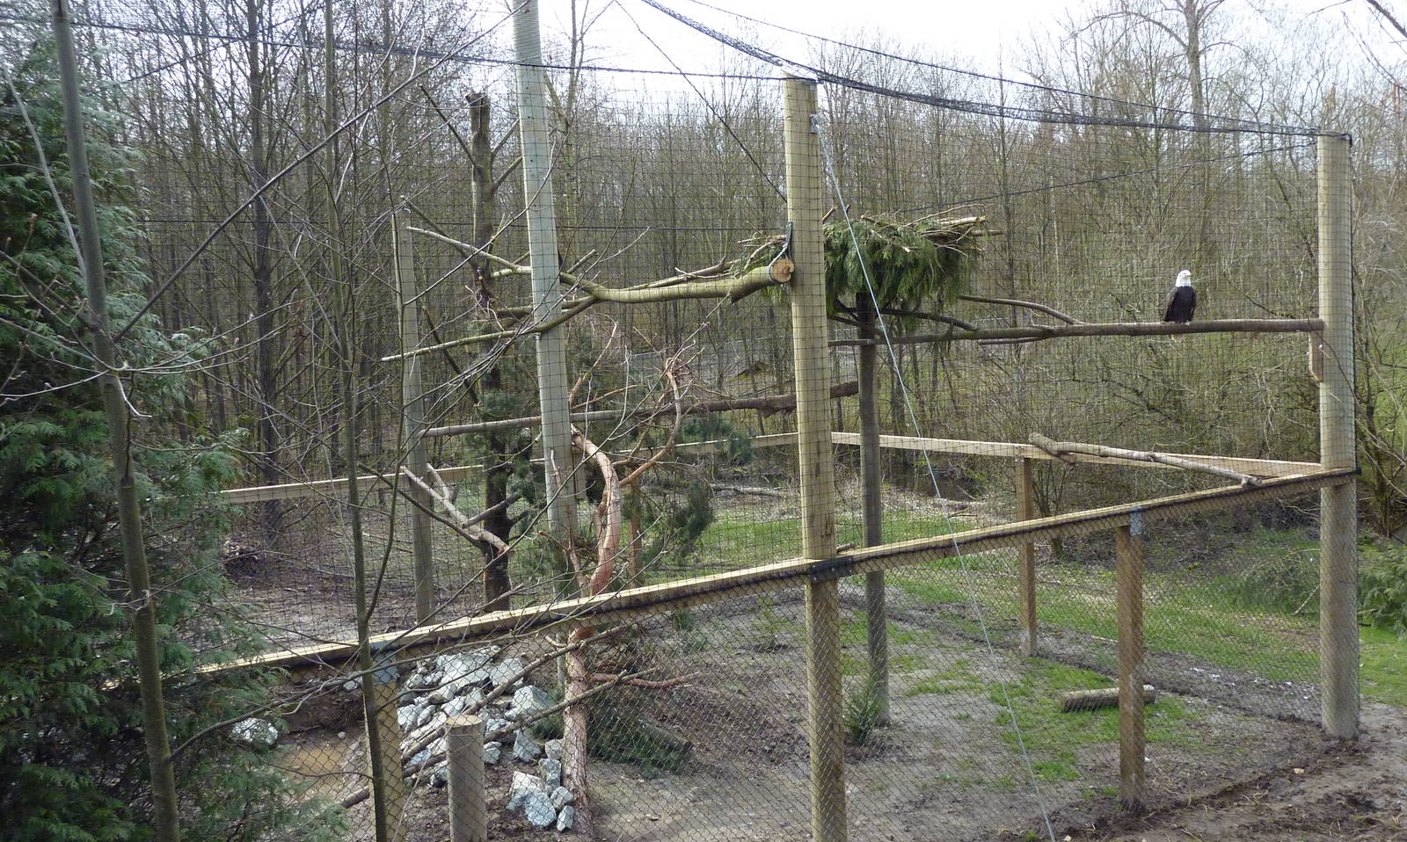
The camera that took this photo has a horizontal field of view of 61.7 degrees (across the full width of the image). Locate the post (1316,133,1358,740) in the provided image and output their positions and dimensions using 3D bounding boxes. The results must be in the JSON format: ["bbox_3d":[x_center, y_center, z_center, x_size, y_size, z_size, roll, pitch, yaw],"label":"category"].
[{"bbox_3d":[6.075,0.198,11.280,0.335,5.841,0.335,-5,5,-32],"label":"post"}]

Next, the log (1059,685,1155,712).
[{"bbox_3d":[4.188,2.872,12.220,1.032,0.190,0.190,-3,4,-7],"label":"log"}]

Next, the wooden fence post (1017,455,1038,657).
[{"bbox_3d":[3.996,1.663,14.550,0.140,2.538,0.140,-5,5,-32],"label":"wooden fence post"}]

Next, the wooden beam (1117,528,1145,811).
[{"bbox_3d":[3.501,2.017,9.650,0.140,2.390,0.140,-5,5,-32],"label":"wooden beam"}]

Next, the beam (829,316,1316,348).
[{"bbox_3d":[3.541,-0.833,11.300,4.828,0.170,0.170,-3,4,0],"label":"beam"}]

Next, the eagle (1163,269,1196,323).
[{"bbox_3d":[4.580,-1.168,11.330,0.300,0.600,0.340,-3,4,-9],"label":"eagle"}]

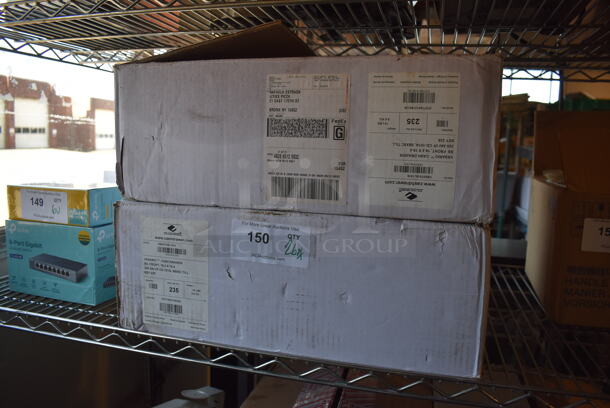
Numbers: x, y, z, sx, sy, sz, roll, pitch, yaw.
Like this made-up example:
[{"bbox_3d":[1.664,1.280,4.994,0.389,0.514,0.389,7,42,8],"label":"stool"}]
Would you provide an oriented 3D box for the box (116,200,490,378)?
[{"bbox_3d":[0.032,0.073,0.816,0.483,0.182,0.475,3,7,15],"label":"box"}]

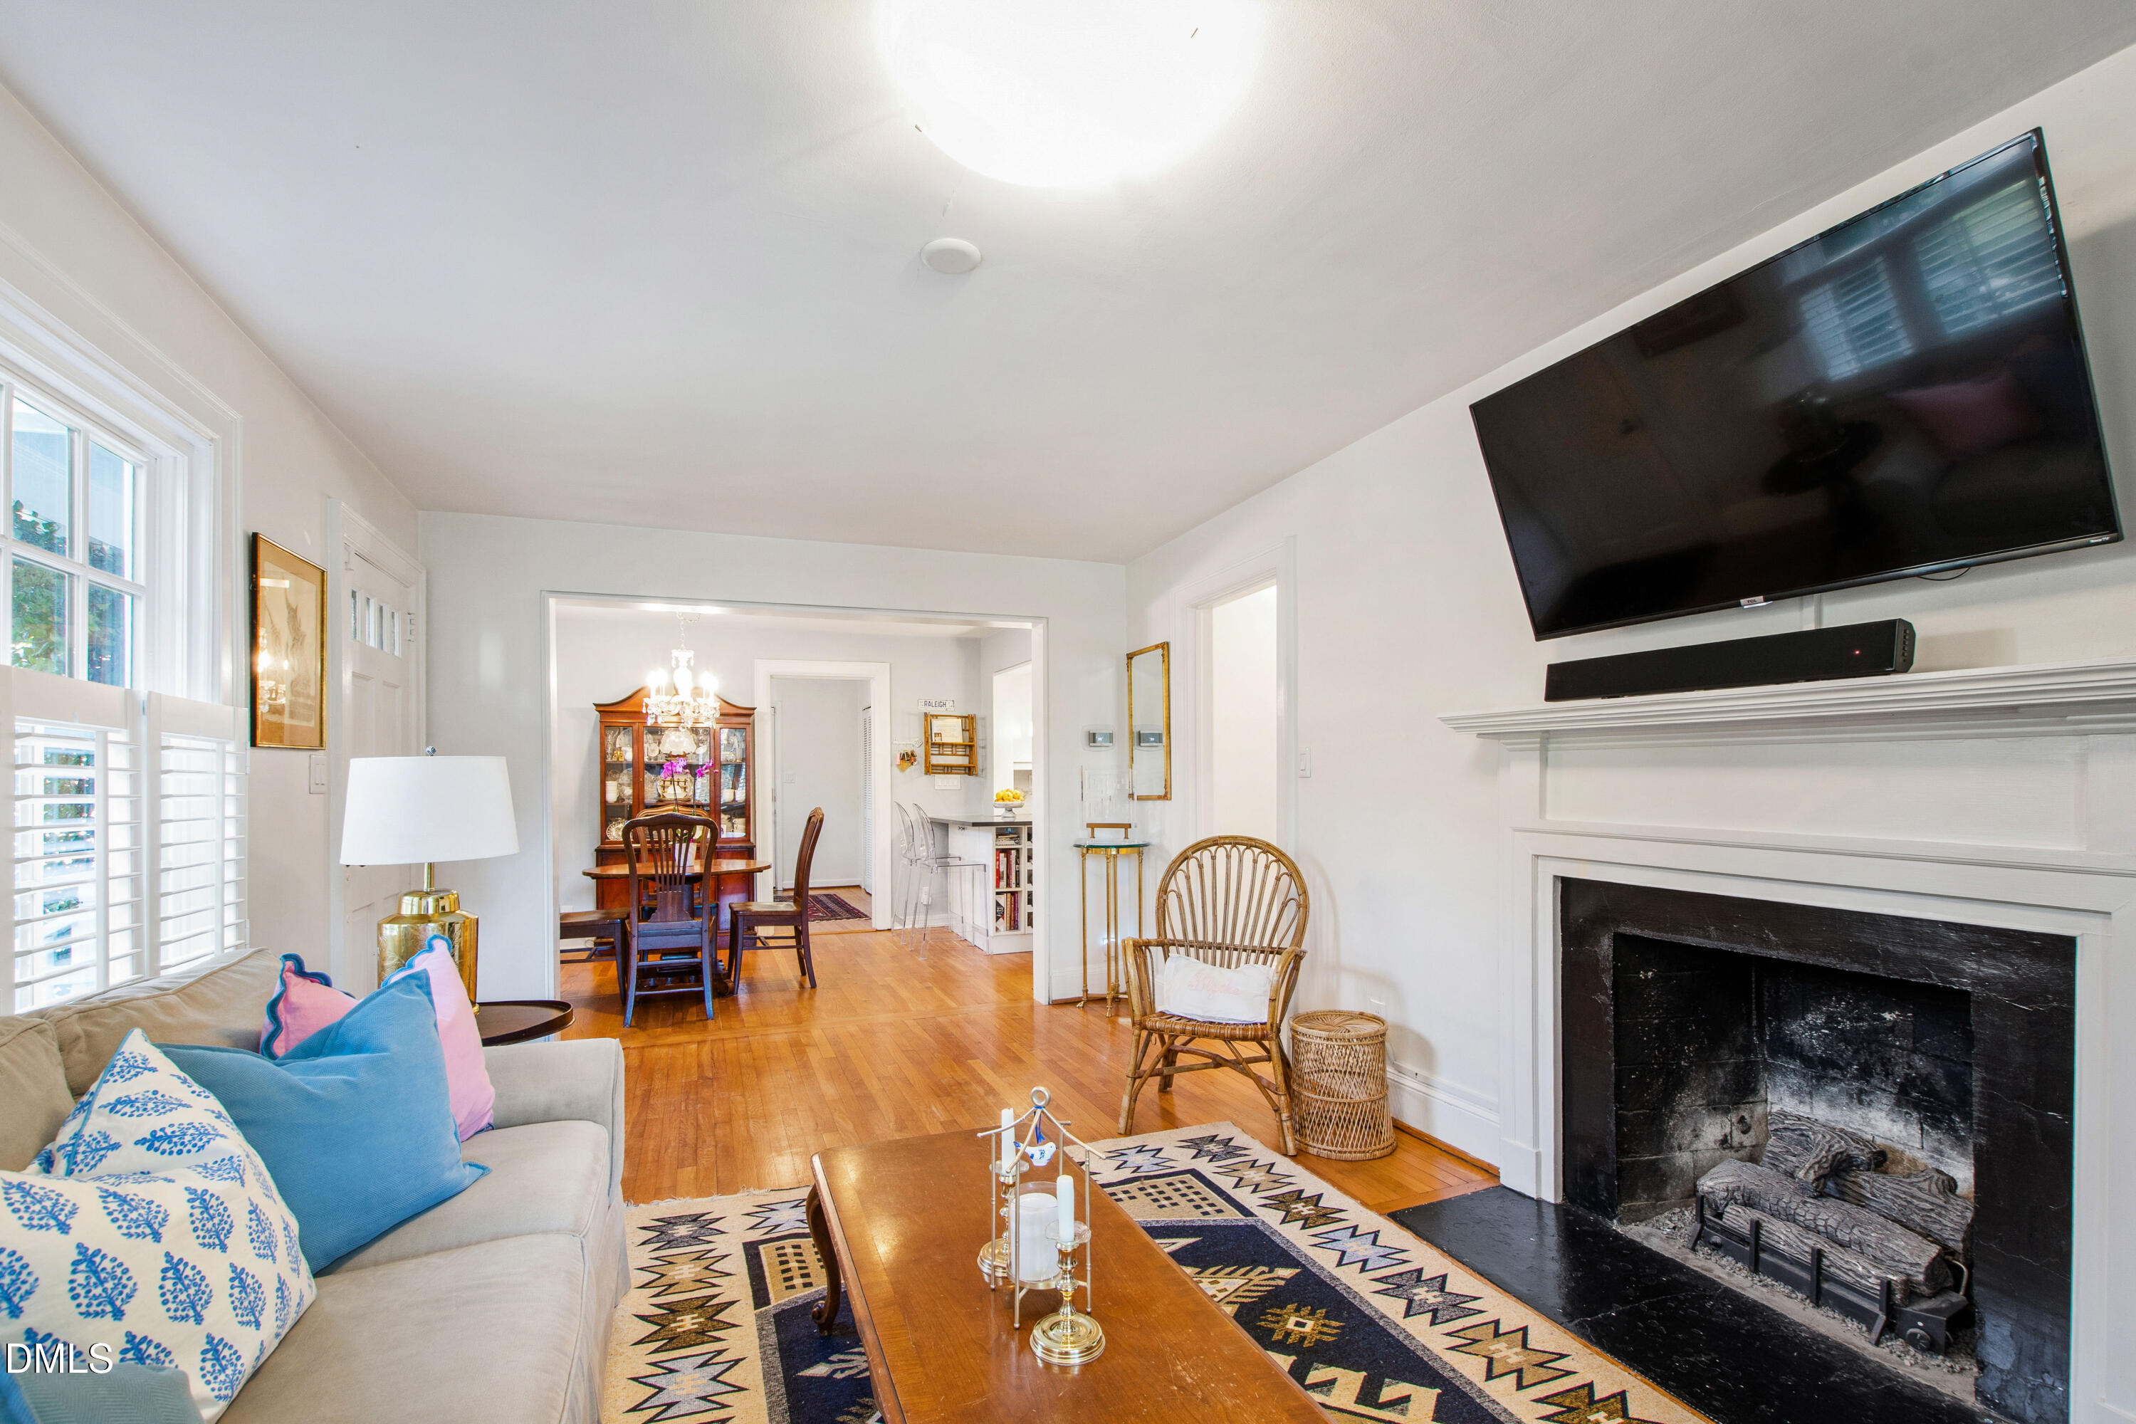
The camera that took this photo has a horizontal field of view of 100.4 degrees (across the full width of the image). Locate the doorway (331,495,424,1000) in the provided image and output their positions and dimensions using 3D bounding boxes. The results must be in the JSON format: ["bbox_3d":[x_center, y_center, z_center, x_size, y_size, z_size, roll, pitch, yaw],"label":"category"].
[{"bbox_3d":[-2.665,0.410,3.370,0.130,2.150,1.100,1,-3,-23],"label":"doorway"}]

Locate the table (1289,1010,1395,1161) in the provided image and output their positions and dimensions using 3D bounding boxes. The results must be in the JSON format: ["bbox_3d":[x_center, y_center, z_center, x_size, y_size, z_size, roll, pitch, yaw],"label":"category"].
[{"bbox_3d":[0.944,1.272,3.060,0.350,0.400,0.350,0,-3,0],"label":"table"}]

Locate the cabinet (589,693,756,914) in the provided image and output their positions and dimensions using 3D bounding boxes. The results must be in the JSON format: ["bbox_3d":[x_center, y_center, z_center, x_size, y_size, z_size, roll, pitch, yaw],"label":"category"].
[{"bbox_3d":[-2.800,0.755,6.400,1.060,1.880,0.390,1,-3,-22],"label":"cabinet"}]

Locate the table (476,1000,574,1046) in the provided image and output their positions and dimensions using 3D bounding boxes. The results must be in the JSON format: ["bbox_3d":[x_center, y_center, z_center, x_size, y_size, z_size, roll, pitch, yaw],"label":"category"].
[{"bbox_3d":[-1.600,1.120,2.390,0.470,0.600,0.470,1,-4,-21],"label":"table"}]

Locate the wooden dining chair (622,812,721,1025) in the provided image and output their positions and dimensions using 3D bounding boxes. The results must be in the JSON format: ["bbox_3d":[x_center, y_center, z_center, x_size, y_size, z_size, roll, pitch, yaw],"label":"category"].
[{"bbox_3d":[-2.110,1.075,4.760,0.480,1.030,0.540,1,-4,-21],"label":"wooden dining chair"}]

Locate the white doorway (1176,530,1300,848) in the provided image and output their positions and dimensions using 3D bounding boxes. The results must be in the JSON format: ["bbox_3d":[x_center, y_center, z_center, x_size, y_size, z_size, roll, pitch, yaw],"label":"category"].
[{"bbox_3d":[0.820,0.410,4.200,0.140,2.180,1.020,1,-3,-23],"label":"white doorway"}]

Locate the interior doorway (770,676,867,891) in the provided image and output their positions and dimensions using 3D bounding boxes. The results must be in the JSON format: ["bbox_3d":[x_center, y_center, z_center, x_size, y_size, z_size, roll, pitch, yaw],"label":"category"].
[{"bbox_3d":[-1.965,0.720,7.020,0.820,2.020,0.130,1,-3,-22],"label":"interior doorway"}]

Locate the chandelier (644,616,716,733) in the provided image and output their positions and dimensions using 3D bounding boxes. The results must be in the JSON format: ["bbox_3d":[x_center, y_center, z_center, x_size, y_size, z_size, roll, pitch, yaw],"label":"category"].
[{"bbox_3d":[-2.300,-0.240,5.300,0.420,0.710,0.420,1,-4,-21],"label":"chandelier"}]

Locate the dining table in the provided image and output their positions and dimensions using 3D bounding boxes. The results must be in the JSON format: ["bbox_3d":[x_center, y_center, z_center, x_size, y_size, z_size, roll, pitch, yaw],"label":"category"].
[{"bbox_3d":[-2.170,1.236,5.030,1.020,0.730,0.860,1,-3,-22],"label":"dining table"}]

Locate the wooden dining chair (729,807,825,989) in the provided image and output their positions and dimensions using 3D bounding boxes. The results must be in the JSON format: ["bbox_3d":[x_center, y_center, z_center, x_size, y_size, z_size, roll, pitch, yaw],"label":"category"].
[{"bbox_3d":[-1.745,1.106,5.300,0.500,1.030,0.460,1,-3,-22],"label":"wooden dining chair"}]

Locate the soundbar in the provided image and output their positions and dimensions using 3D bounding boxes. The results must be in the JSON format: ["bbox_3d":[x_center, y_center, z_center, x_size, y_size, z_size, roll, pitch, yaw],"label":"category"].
[{"bbox_3d":[1.551,-0.111,2.176,0.085,0.108,0.800,1,-3,-23],"label":"soundbar"}]

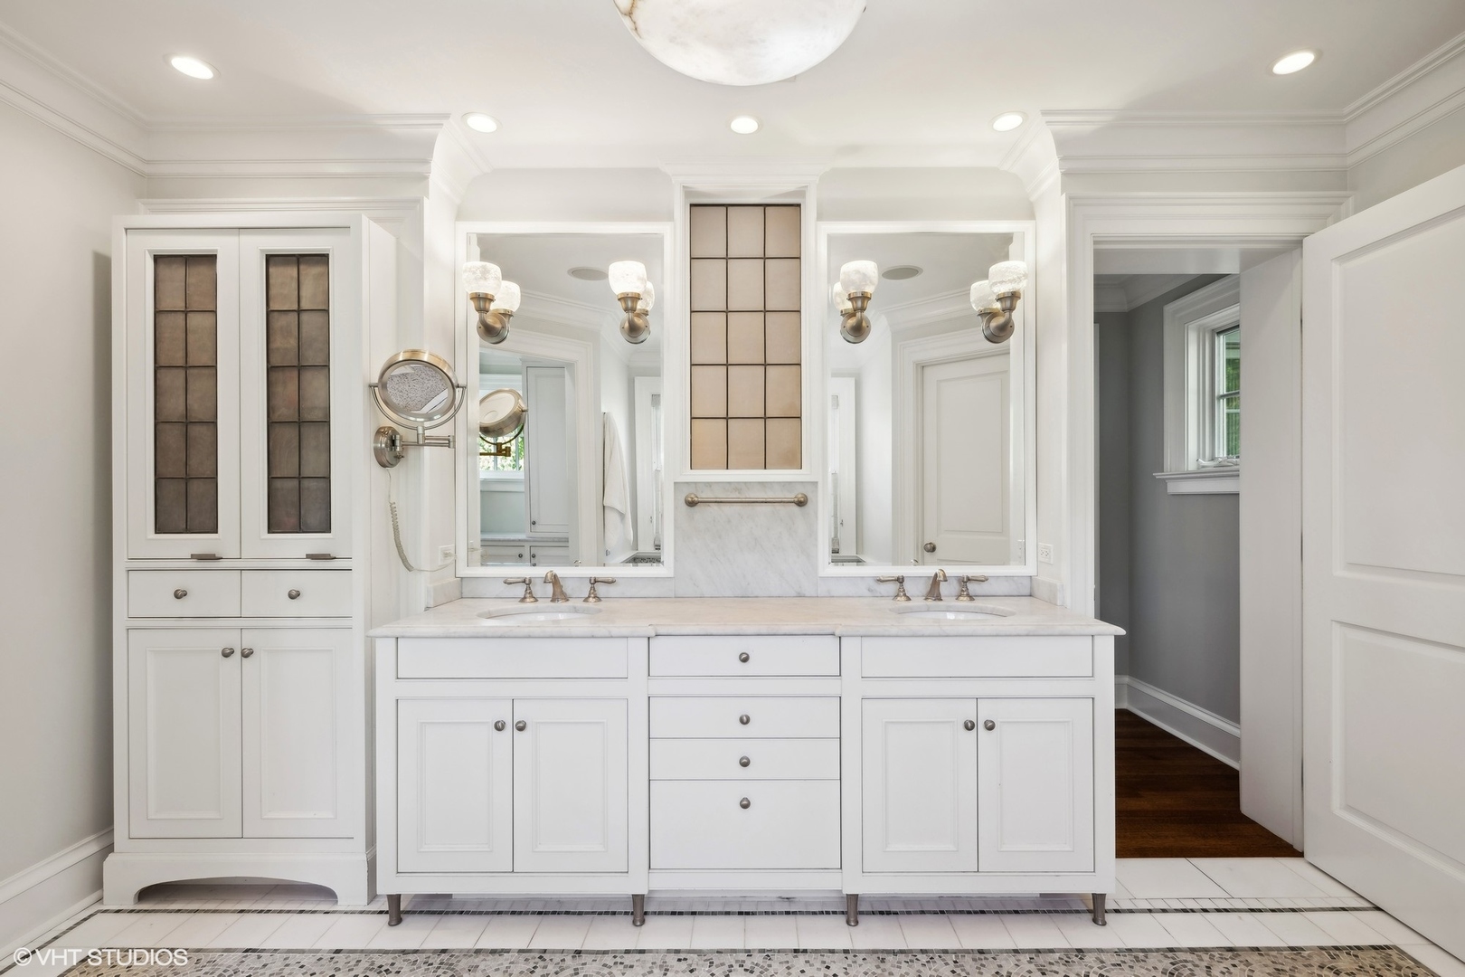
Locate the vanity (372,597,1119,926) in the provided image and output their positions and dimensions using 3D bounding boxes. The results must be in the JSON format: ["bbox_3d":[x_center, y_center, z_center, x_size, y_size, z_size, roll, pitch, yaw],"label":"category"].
[{"bbox_3d":[0.046,0.842,2.155,2.185,0.885,0.535,0,0,1],"label":"vanity"}]

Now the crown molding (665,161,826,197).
[{"bbox_3d":[0.050,-1.140,2.385,0.620,0.120,0.095,0,0,1],"label":"crown molding"}]

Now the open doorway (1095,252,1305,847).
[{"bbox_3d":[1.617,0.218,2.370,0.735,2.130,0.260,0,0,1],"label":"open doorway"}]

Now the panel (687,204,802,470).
[{"bbox_3d":[0.050,-0.575,2.465,0.425,1.000,0.025,0,0,1],"label":"panel"}]

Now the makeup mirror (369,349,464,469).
[{"bbox_3d":[-1.005,-0.249,2.090,0.300,0.370,0.240,0,0,-17],"label":"makeup mirror"}]

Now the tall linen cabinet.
[{"bbox_3d":[-1.533,0.217,2.160,0.805,2.135,0.330,0,0,1],"label":"tall linen cabinet"}]

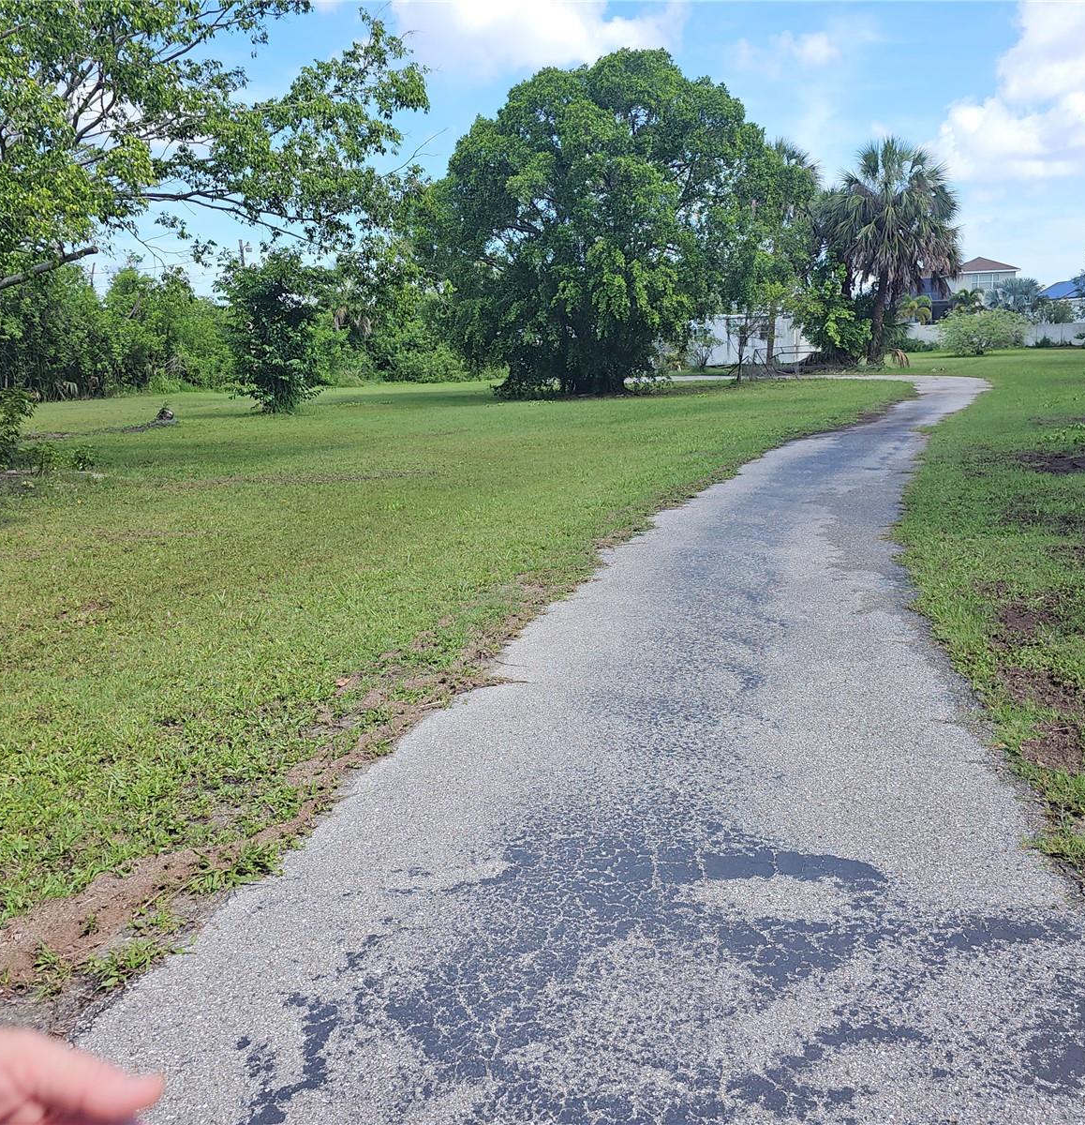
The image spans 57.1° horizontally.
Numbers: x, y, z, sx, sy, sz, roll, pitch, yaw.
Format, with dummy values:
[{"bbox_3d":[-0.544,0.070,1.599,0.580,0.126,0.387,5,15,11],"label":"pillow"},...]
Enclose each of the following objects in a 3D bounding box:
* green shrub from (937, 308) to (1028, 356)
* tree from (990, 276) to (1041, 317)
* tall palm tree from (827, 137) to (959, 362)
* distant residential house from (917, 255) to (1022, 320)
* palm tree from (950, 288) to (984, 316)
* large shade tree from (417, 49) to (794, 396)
[{"bbox_3d":[26.302,-13.686,59.186,5.055,2.680,4.802,6,14,23],"label":"green shrub"},{"bbox_3d":[38.283,-20.116,80.077,3.931,5.611,3.931,6,15,24],"label":"tree"},{"bbox_3d":[15.254,-13.111,42.338,5.166,9.292,5.166,5,14,19],"label":"tall palm tree"},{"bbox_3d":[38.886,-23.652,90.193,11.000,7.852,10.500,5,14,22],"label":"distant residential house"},{"bbox_3d":[34.570,-19.809,80.704,2.666,4.725,2.666,5,14,22],"label":"palm tree"},{"bbox_3d":[1.585,-8.171,24.277,9.167,7.965,8.709,1,13,3],"label":"large shade tree"}]

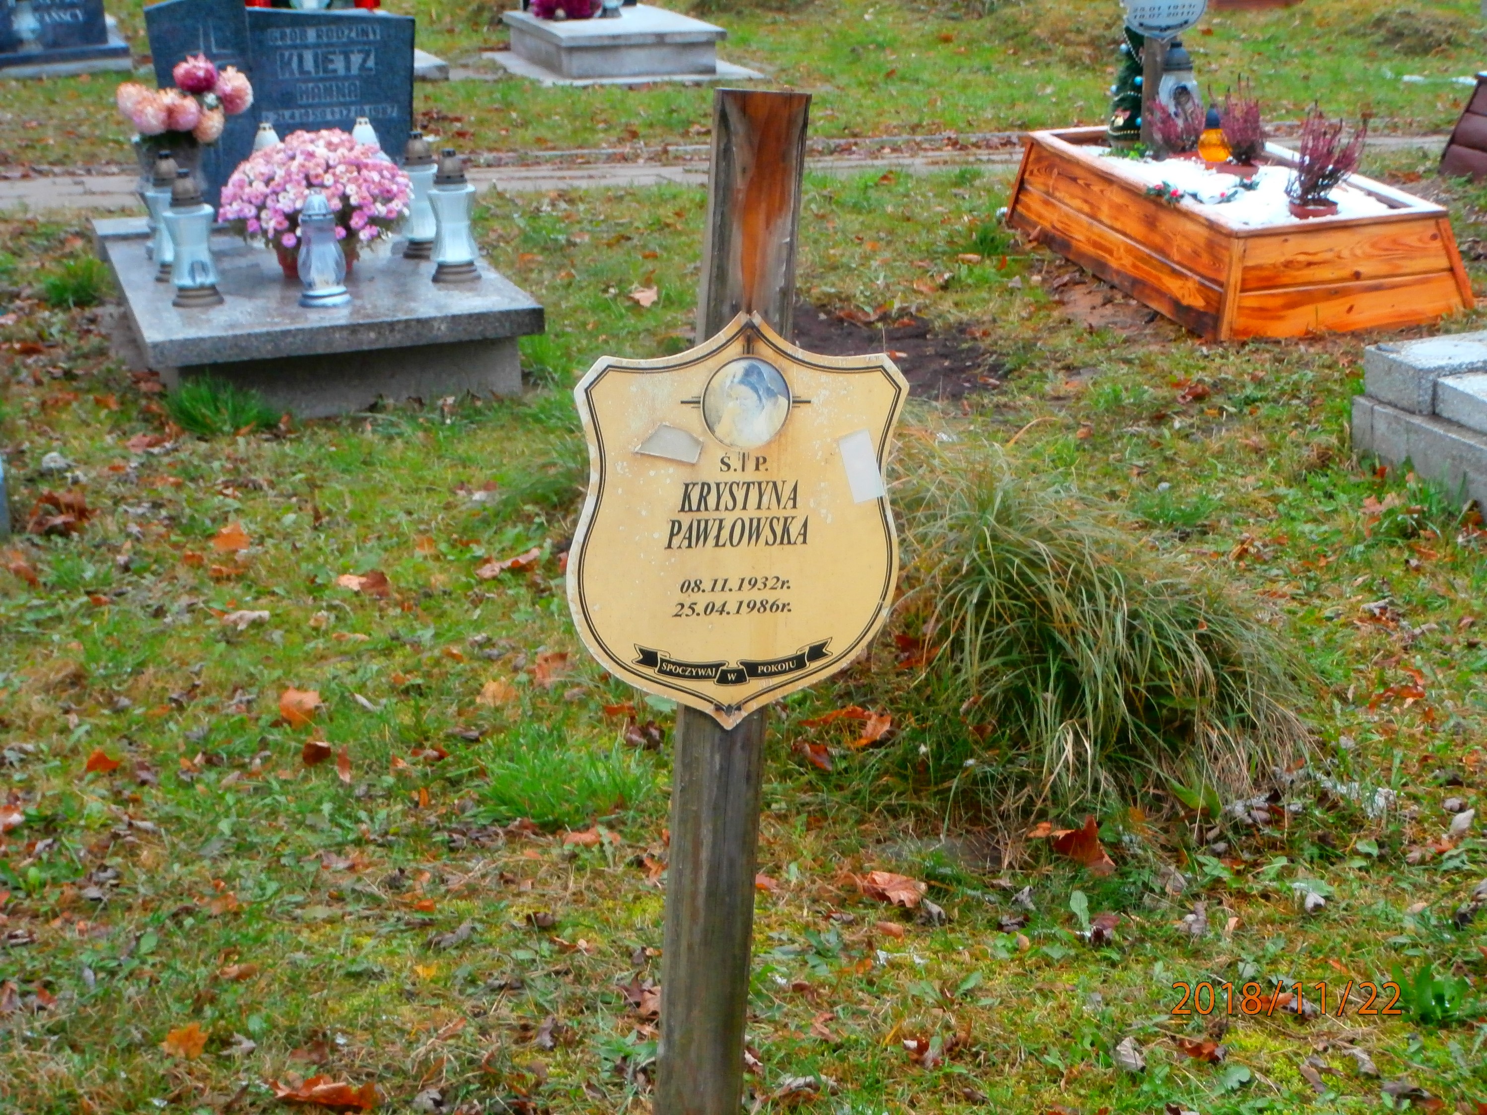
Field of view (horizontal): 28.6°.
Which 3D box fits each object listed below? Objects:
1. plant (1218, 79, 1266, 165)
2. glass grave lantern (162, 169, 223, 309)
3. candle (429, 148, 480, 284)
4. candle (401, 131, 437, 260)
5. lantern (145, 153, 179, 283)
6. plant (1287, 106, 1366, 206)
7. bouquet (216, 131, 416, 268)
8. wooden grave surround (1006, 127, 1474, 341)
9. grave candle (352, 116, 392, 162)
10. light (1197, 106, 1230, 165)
[{"bbox_3d":[1.429,-1.249,8.365,0.140,0.251,0.126,-6,17,-11],"label":"plant"},{"bbox_3d":[-1.300,-0.753,6.869,0.124,0.318,0.124,-7,17,-14],"label":"glass grave lantern"},{"bbox_3d":[-0.698,-0.820,7.001,0.122,0.317,0.122,-7,17,-14],"label":"candle"},{"bbox_3d":[-0.827,-0.914,7.346,0.121,0.313,0.121,-7,17,-14],"label":"candle"},{"bbox_3d":[-1.411,-0.840,7.191,0.109,0.312,0.109,-7,17,-14],"label":"lantern"},{"bbox_3d":[1.532,-1.052,7.670,0.209,0.271,0.188,-6,17,-11],"label":"plant"},{"bbox_3d":[-1.058,-0.881,7.147,0.481,0.323,0.457,-7,17,-14],"label":"bouquet"},{"bbox_3d":[1.349,-0.967,8.299,0.684,0.256,1.868,-6,17,-11],"label":"wooden grave surround"},{"bbox_3d":[-0.995,-1.026,7.785,0.131,0.292,0.131,-7,17,-14],"label":"grave candle"},{"bbox_3d":[1.386,-1.244,8.592,0.099,0.164,0.099,-6,17,-11],"label":"light"}]

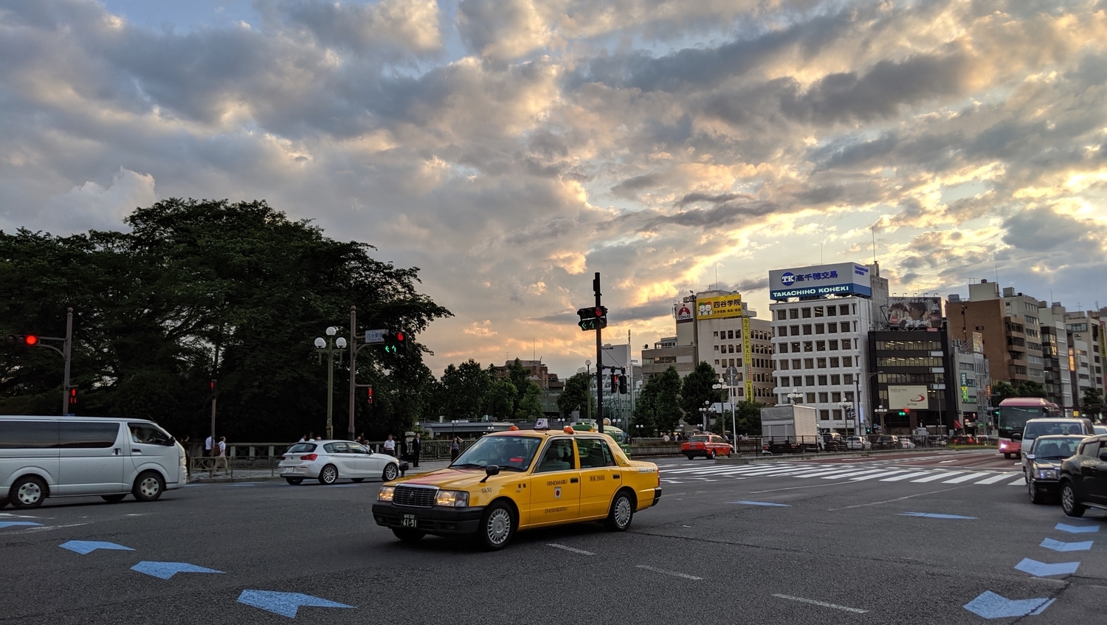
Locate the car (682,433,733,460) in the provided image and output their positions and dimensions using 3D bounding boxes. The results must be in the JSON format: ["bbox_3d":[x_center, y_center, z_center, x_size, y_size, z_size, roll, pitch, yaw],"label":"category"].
[{"bbox_3d":[9.950,8.560,55.000,1.700,1.520,4.590,-7,-10,35],"label":"car"}]

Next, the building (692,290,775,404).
[{"bbox_3d":[45.358,14.373,213.329,13.200,34.051,18.000,-6,-9,34],"label":"building"}]

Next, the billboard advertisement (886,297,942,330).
[{"bbox_3d":[74.193,0.000,177.000,10.900,6.300,0.700,0,-8,-8],"label":"billboard advertisement"}]

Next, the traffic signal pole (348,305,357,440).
[{"bbox_3d":[-8.242,3.090,35.456,0.250,6.817,0.250,-1,-8,0],"label":"traffic signal pole"}]

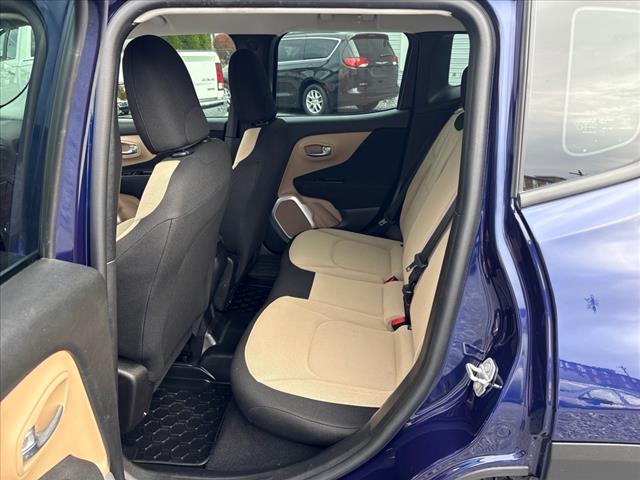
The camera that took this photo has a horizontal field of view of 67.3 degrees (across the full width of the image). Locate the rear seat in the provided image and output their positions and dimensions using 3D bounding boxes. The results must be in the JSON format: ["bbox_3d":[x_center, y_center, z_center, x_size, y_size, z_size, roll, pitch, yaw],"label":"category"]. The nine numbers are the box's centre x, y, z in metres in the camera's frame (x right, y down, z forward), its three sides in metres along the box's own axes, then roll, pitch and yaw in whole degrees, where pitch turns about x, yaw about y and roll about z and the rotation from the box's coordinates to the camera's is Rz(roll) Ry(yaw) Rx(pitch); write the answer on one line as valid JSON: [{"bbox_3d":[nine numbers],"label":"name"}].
[{"bbox_3d":[0.198,-0.085,1.526,0.819,0.877,1.244,2,22,6],"label":"rear seat"}]

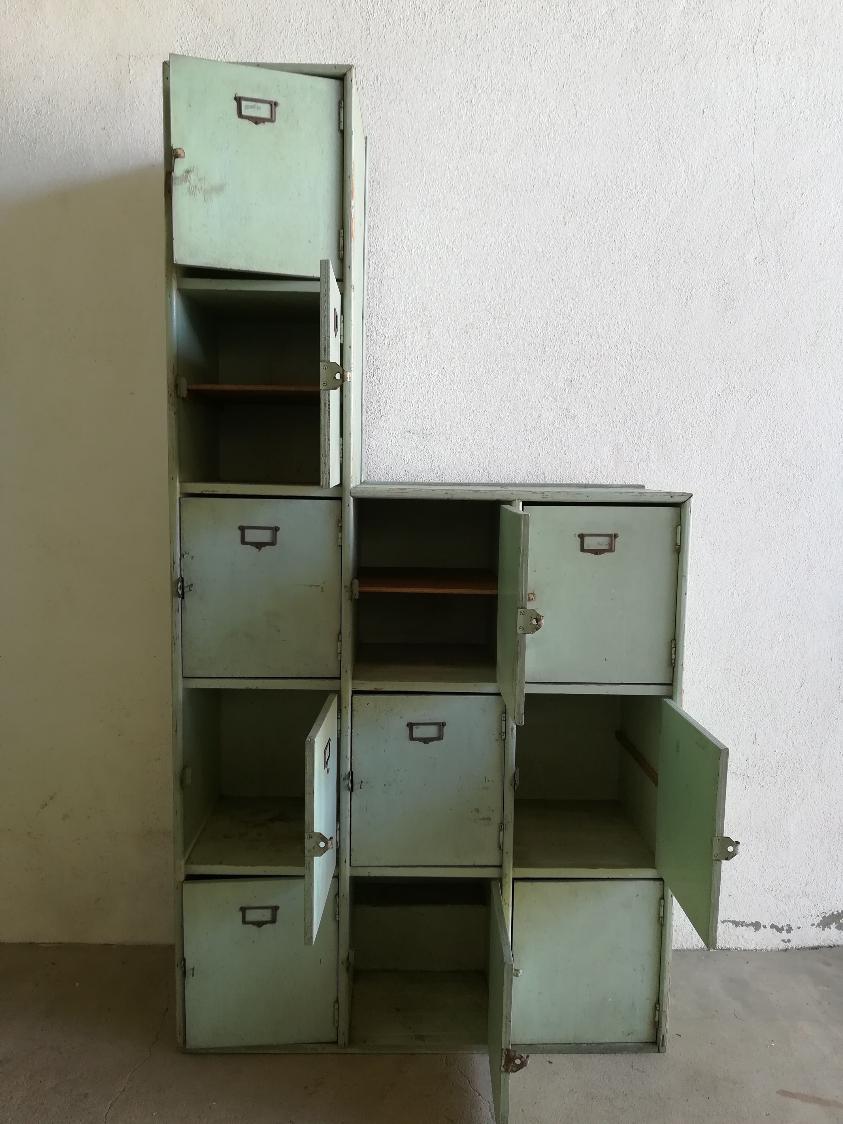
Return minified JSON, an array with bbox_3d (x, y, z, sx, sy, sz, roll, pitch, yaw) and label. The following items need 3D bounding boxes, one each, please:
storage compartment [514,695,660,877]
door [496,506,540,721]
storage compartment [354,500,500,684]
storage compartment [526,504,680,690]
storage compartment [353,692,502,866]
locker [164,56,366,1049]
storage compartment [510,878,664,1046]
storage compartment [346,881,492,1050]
[{"bbox_3d":[0.383,0.476,2.112,0.344,0.408,0.412,1,6,-1],"label":"storage compartment"},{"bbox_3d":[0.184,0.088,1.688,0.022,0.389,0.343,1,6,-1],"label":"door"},{"bbox_3d":[0.017,0.046,2.060,0.348,0.403,0.412,1,6,-1],"label":"storage compartment"},{"bbox_3d":[0.390,0.051,2.067,0.344,0.403,0.412,1,6,-1],"label":"storage compartment"},{"bbox_3d":[0.008,0.427,1.911,0.314,0.370,0.374,1,6,-2],"label":"storage compartment"},{"bbox_3d":[-0.353,0.037,2.055,0.396,2.176,0.436,1,6,-1],"label":"locker"},{"bbox_3d":[0.376,0.905,2.158,0.344,0.407,0.412,1,6,-1],"label":"storage compartment"},{"bbox_3d":[0.003,0.899,2.151,0.348,0.407,0.412,1,6,-1],"label":"storage compartment"}]

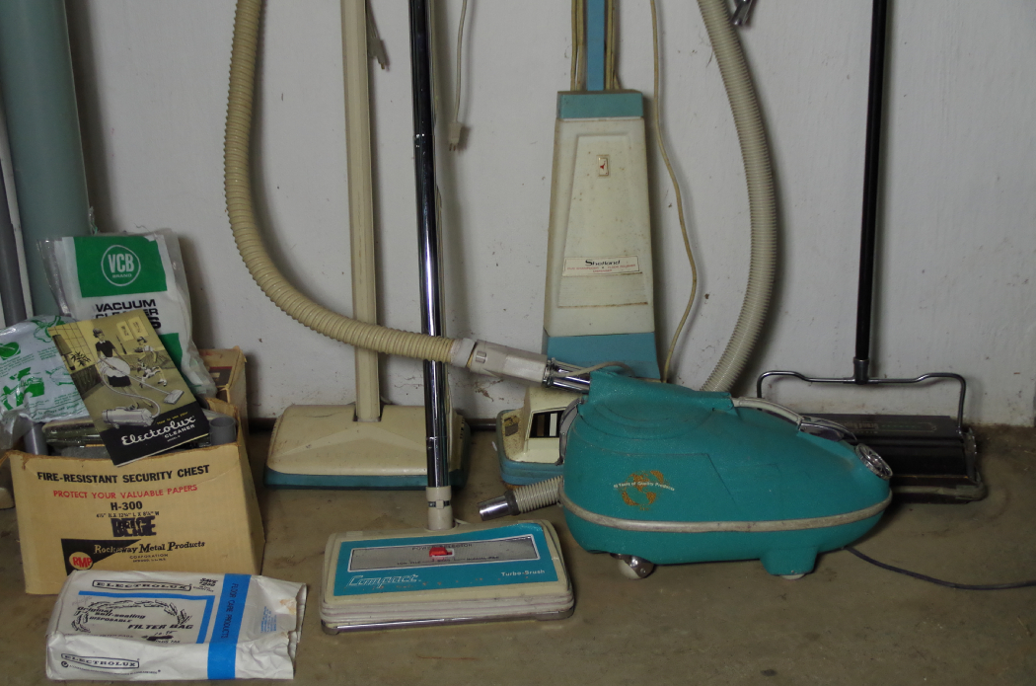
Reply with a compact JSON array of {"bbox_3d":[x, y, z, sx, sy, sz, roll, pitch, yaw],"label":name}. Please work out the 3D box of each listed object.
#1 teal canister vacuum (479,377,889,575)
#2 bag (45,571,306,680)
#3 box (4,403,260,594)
[{"bbox_3d":[0.262,0.181,2.539,0.525,0.288,0.245,0,24,0],"label":"teal canister vacuum"},{"bbox_3d":[-0.462,0.389,2.366,0.327,0.053,0.178,0,25,0],"label":"bag"},{"bbox_3d":[-0.547,0.230,2.504,0.330,0.229,0.133,-1,25,-2],"label":"box"}]

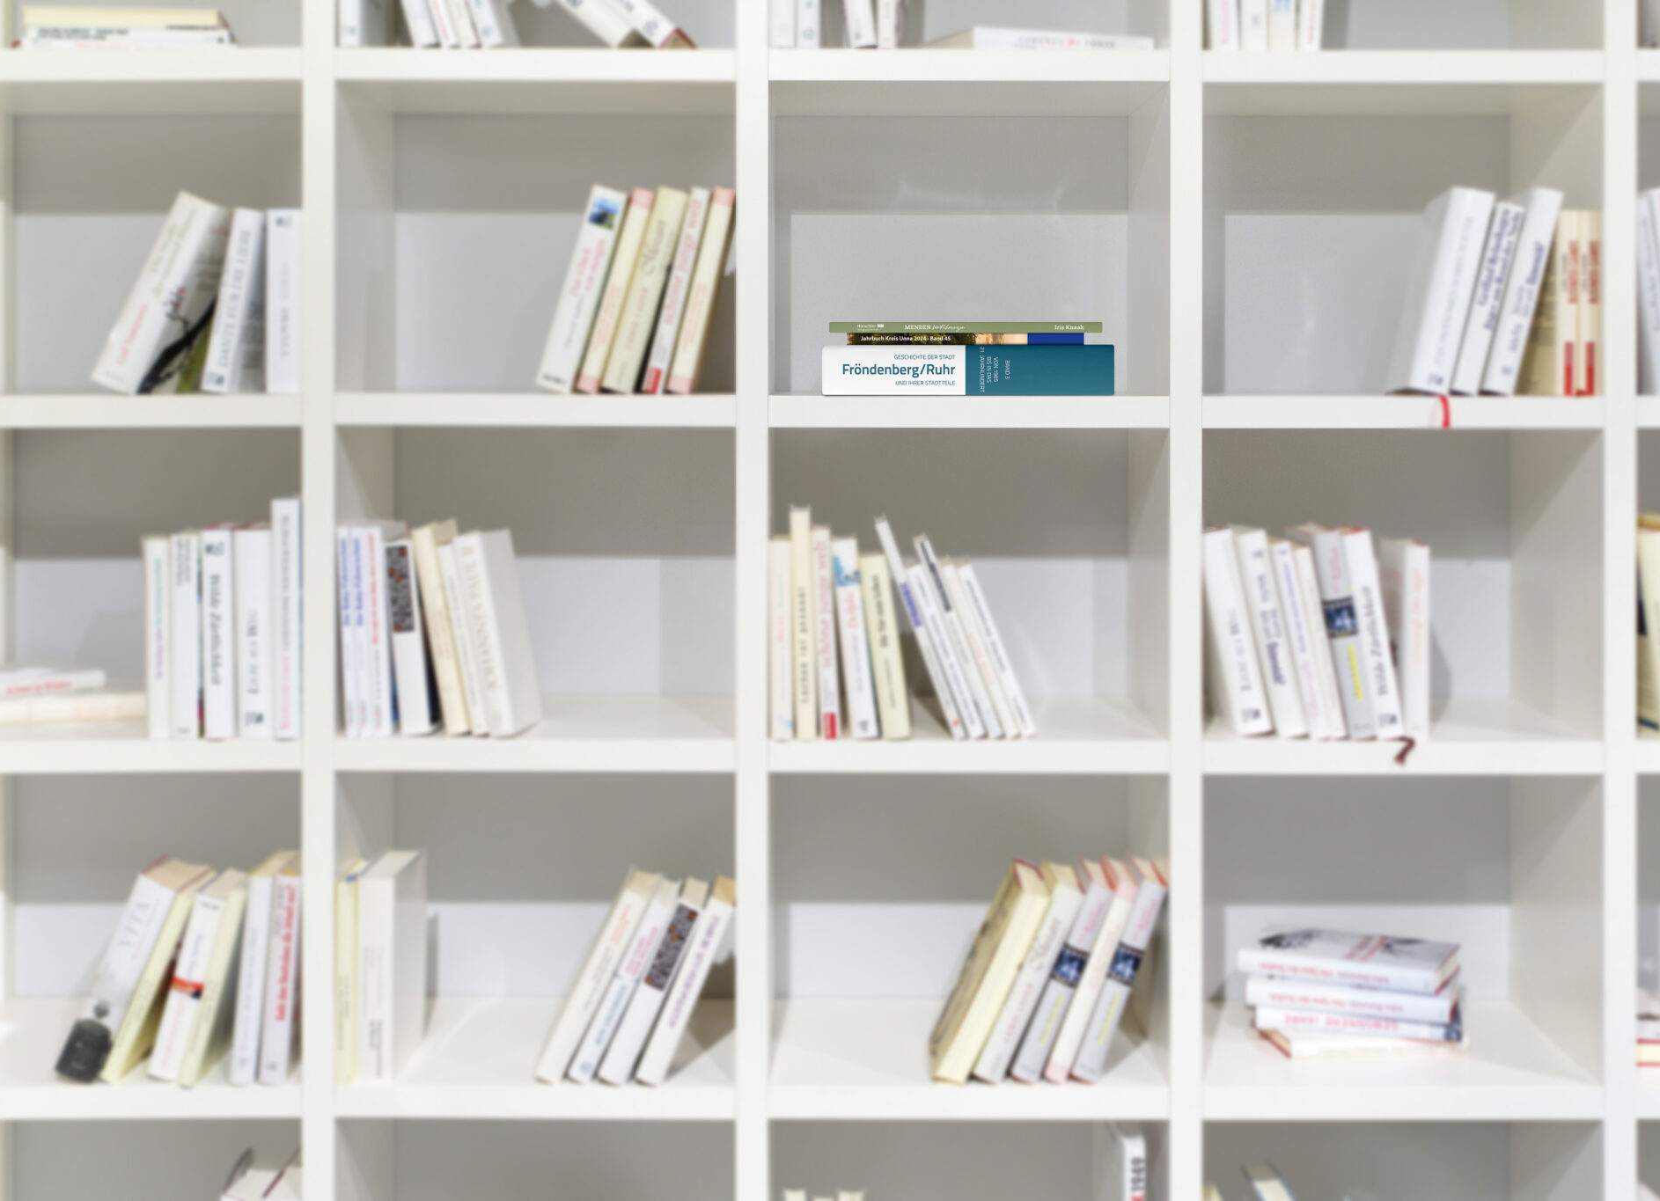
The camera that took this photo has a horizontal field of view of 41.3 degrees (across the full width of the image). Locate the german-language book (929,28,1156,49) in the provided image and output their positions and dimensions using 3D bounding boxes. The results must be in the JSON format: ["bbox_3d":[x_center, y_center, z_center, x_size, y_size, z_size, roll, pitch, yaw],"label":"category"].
[{"bbox_3d":[0.224,-0.597,2.406,0.213,0.027,0.140,-1,4,-20],"label":"german-language book"}]

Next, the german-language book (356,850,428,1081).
[{"bbox_3d":[-0.469,0.390,2.364,0.039,0.213,0.148,0,4,2],"label":"german-language book"}]

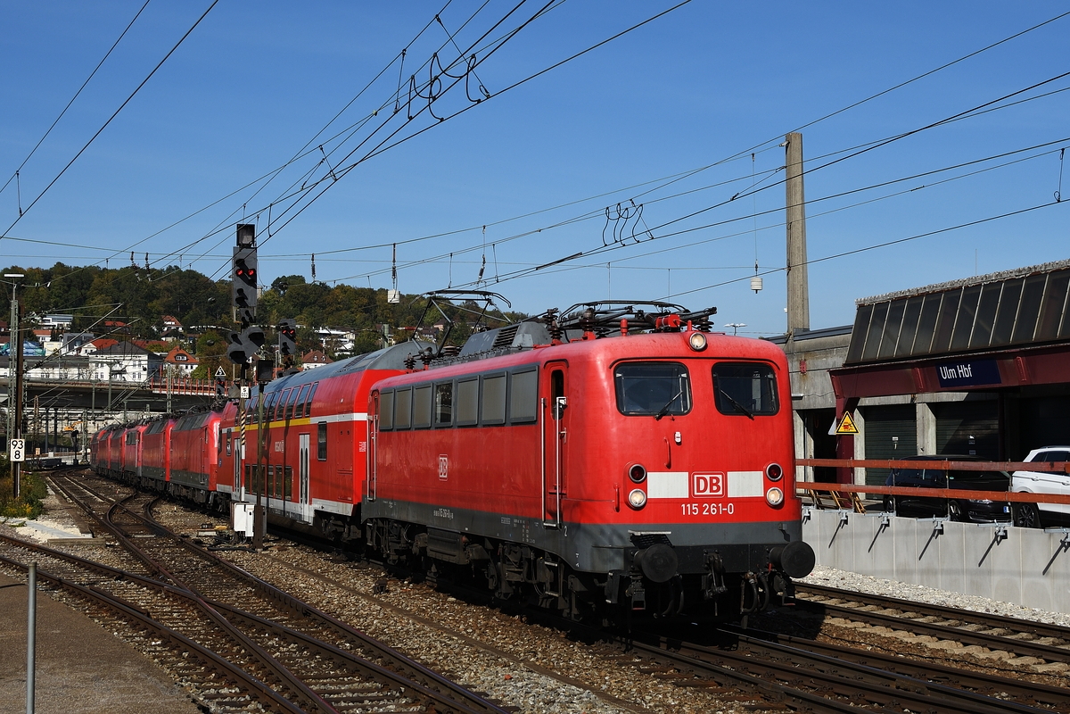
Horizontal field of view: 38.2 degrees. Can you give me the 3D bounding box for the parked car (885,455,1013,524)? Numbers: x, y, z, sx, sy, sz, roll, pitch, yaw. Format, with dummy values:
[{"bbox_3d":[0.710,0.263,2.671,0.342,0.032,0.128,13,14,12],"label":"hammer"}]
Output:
[{"bbox_3d":[9.200,2.917,33.600,1.820,1.570,4.360,1,-4,-16],"label":"parked car"}]

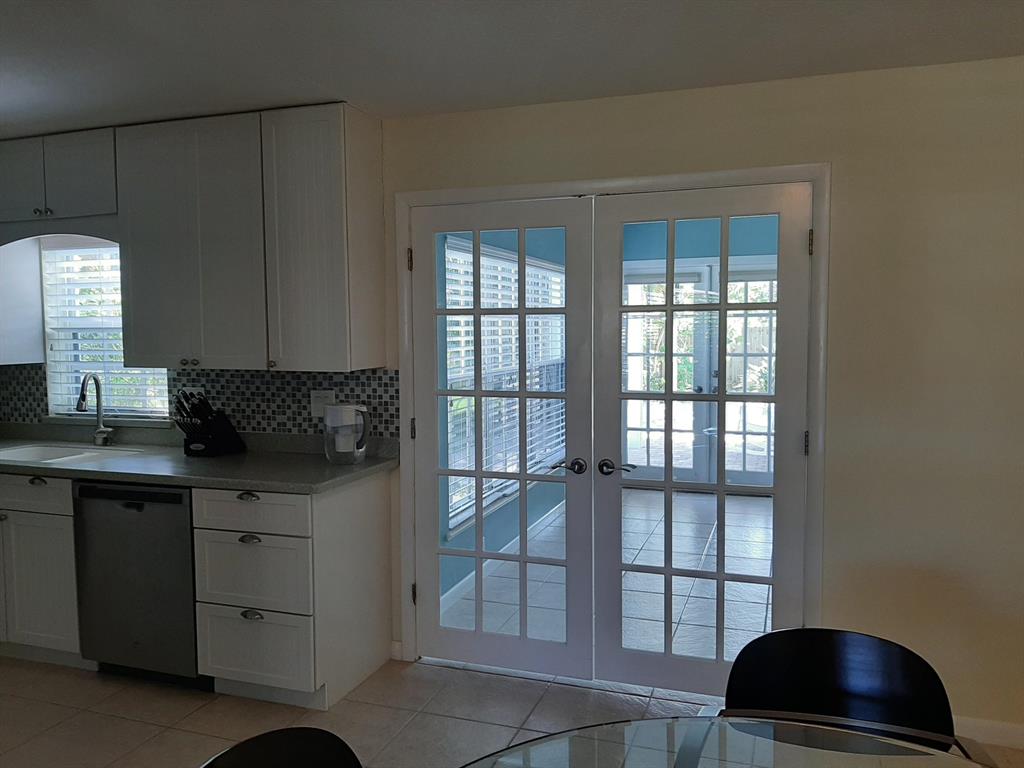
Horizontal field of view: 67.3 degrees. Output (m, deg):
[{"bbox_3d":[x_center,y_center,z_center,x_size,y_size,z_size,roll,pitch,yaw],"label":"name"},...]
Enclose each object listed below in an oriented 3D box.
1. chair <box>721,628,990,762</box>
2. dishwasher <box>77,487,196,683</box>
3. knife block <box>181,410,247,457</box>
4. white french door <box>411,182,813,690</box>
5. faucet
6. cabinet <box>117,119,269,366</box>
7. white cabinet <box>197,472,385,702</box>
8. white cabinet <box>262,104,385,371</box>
[{"bbox_3d":[0.582,0.940,1.357,0.520,0.866,0.520,1,4,18],"label":"chair"},{"bbox_3d":[-1.462,0.803,3.451,0.597,0.832,0.600,1,4,18],"label":"dishwasher"},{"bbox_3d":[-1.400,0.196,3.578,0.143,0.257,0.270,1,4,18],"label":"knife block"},{"bbox_3d":[0.347,0.241,3.201,1.644,2.014,0.055,1,4,18],"label":"white french door"},{"bbox_3d":[-2.093,0.130,3.854,0.118,0.371,0.180,1,4,18],"label":"faucet"},{"bbox_3d":[-1.357,-0.612,3.508,0.769,1.078,0.322,1,4,18],"label":"cabinet"},{"bbox_3d":[-0.908,0.825,3.288,0.543,0.882,0.628,1,4,18],"label":"white cabinet"},{"bbox_3d":[-0.806,-0.605,3.328,0.390,1.078,0.322,1,4,18],"label":"white cabinet"}]

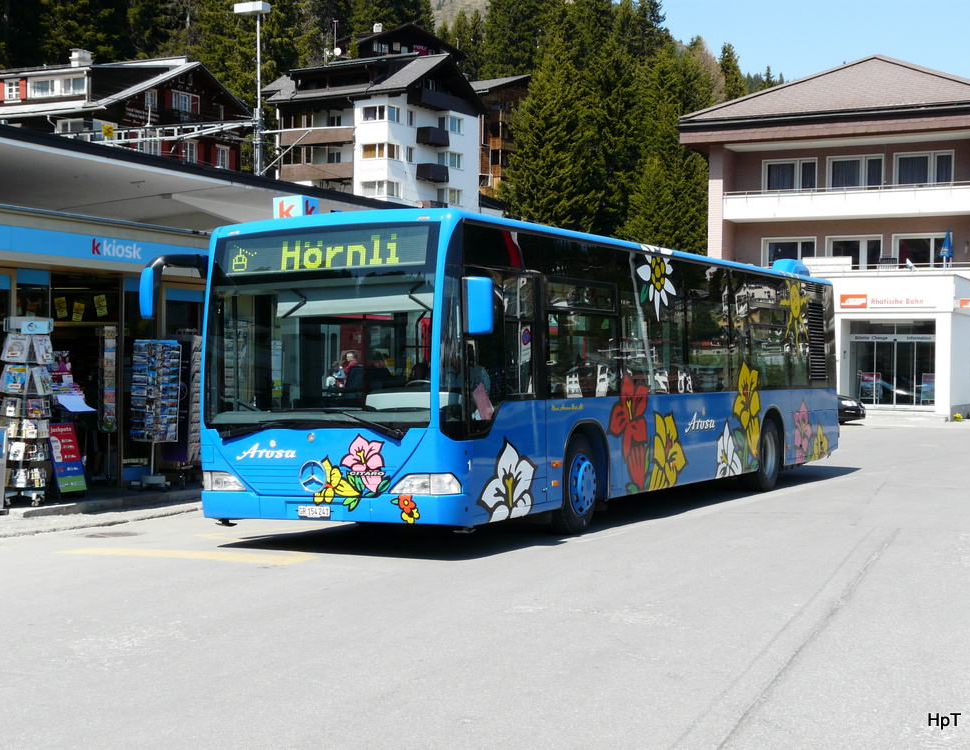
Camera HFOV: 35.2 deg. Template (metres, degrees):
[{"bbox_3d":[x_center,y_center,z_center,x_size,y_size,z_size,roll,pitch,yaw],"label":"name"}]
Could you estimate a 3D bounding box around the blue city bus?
[{"bbox_3d":[1.360,0.034,18.165,2.620,3.060,11.950,-1,0,28],"label":"blue city bus"}]

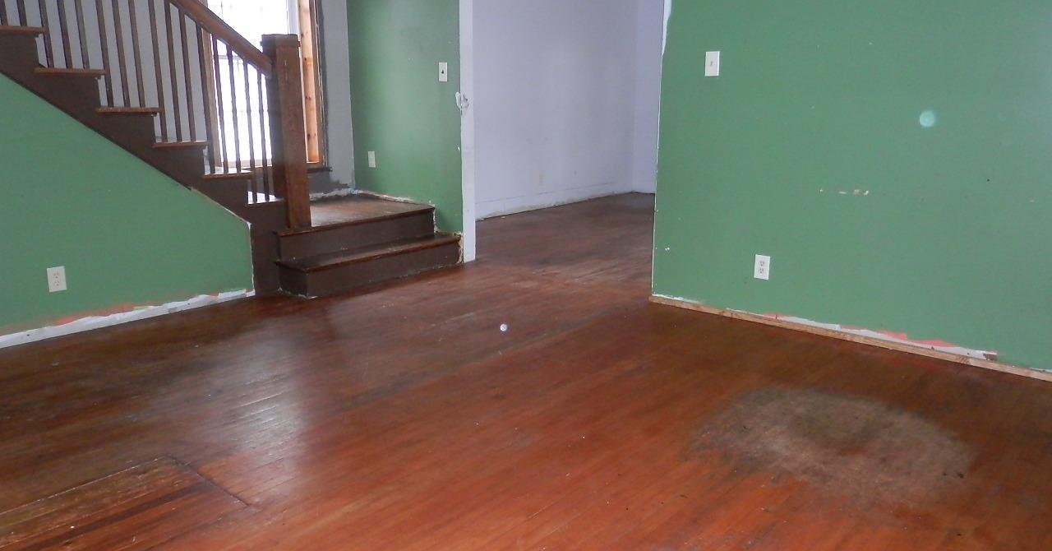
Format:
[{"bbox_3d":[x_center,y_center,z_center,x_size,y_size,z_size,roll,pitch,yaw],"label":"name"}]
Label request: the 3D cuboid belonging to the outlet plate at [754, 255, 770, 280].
[{"bbox_3d":[1.144,-0.041,3.683,0.070,0.114,0.009,11,17,38],"label":"outlet plate"}]

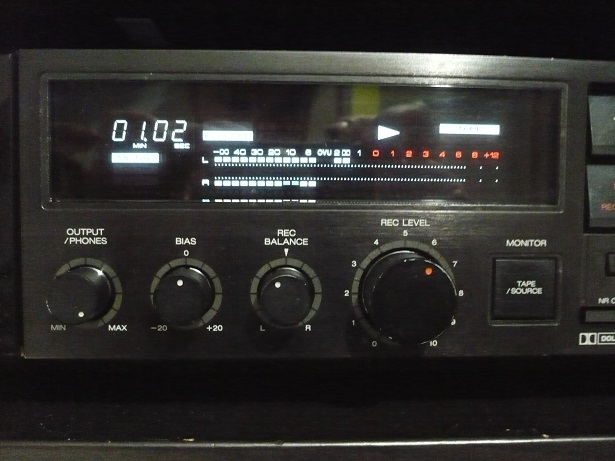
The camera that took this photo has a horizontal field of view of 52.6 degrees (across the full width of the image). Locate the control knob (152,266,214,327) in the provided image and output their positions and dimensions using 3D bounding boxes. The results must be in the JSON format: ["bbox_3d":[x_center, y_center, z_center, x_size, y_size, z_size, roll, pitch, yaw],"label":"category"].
[{"bbox_3d":[-0.040,0.021,0.199,0.017,0.017,0.015,1,3,-2],"label":"control knob"}]

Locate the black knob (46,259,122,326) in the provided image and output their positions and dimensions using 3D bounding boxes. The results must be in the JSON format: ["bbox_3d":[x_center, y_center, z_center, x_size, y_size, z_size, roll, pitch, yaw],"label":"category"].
[{"bbox_3d":[-0.073,0.021,0.197,0.018,0.018,0.015,1,3,-2],"label":"black knob"}]

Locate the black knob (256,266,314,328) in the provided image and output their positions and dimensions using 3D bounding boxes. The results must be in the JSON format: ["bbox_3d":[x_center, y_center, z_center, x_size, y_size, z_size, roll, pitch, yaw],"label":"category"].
[{"bbox_3d":[-0.007,0.022,0.200,0.017,0.017,0.015,1,3,-2],"label":"black knob"}]

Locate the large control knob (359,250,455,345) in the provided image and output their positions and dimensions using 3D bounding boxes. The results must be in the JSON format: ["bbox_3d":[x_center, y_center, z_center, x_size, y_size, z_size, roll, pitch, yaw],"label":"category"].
[{"bbox_3d":[0.033,0.022,0.201,0.029,0.029,0.016,1,3,-2],"label":"large control knob"}]

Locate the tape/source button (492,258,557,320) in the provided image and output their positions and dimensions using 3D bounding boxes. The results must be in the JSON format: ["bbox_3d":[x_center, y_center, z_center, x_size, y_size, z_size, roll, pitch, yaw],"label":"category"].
[{"bbox_3d":[0.074,0.020,0.210,0.021,0.021,0.006,1,3,-2],"label":"tape/source button"}]

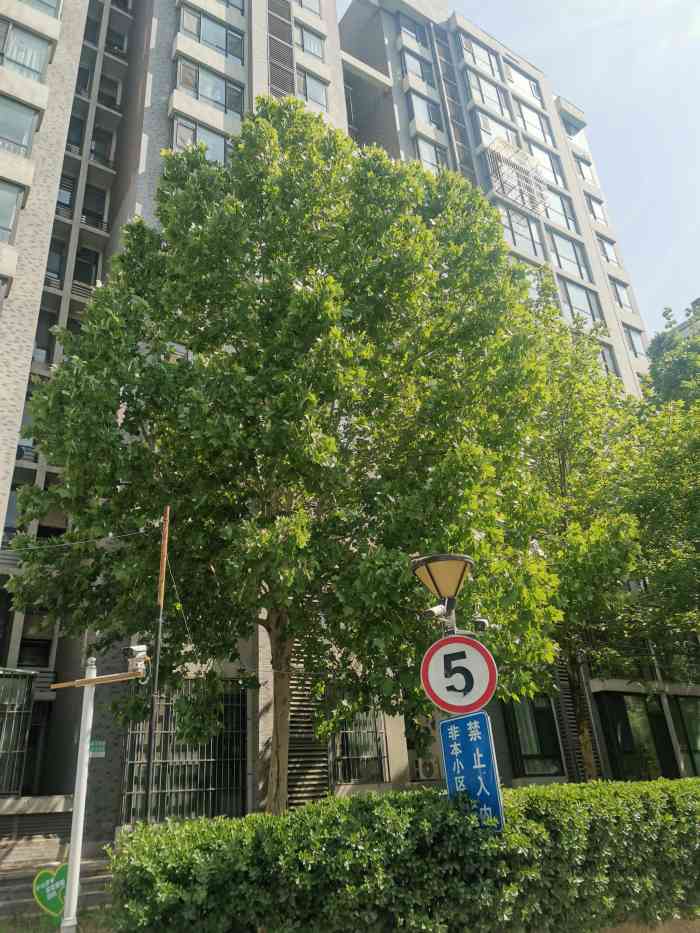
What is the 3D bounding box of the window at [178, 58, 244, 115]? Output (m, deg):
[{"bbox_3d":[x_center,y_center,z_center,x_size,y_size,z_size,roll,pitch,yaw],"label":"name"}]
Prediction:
[{"bbox_3d":[-4.496,-12.186,22.641,2.276,1.602,0.200,13,-31,-31],"label":"window"}]

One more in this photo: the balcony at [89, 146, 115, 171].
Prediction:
[{"bbox_3d":[-8.477,-10.062,23.826,0.898,0.862,0.850,13,-31,-31],"label":"balcony"}]

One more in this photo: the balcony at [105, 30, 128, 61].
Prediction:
[{"bbox_3d":[-8.872,-15.278,26.411,0.898,1.162,0.850,13,-31,-31],"label":"balcony"}]

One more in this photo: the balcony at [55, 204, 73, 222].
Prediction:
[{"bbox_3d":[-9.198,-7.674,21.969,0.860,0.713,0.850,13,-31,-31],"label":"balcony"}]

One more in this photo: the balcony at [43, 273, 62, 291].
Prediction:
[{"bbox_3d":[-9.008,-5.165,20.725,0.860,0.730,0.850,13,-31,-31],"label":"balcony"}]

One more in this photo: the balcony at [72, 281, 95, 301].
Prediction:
[{"bbox_3d":[-8.091,-4.973,21.303,0.898,0.774,0.850,13,-31,-31],"label":"balcony"}]

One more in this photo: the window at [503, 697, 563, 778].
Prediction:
[{"bbox_3d":[4.896,7.263,18.909,2.016,2.093,0.200,13,-31,-31],"label":"window"}]

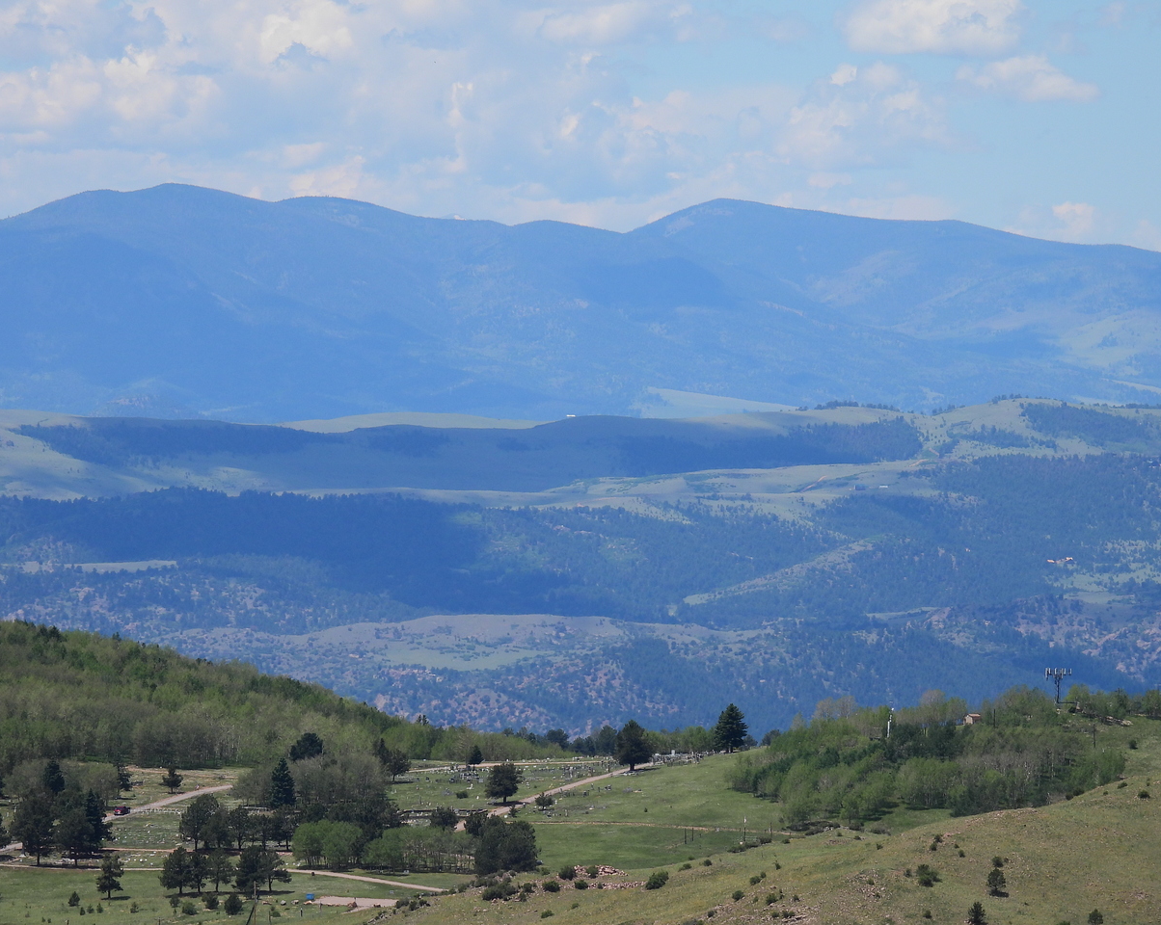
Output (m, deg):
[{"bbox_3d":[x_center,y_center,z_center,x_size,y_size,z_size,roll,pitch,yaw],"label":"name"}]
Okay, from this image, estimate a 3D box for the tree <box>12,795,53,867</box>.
[{"bbox_3d":[-122.990,82.540,2800.000,9.950,16.010,9.650,0,1,0],"label":"tree"}]

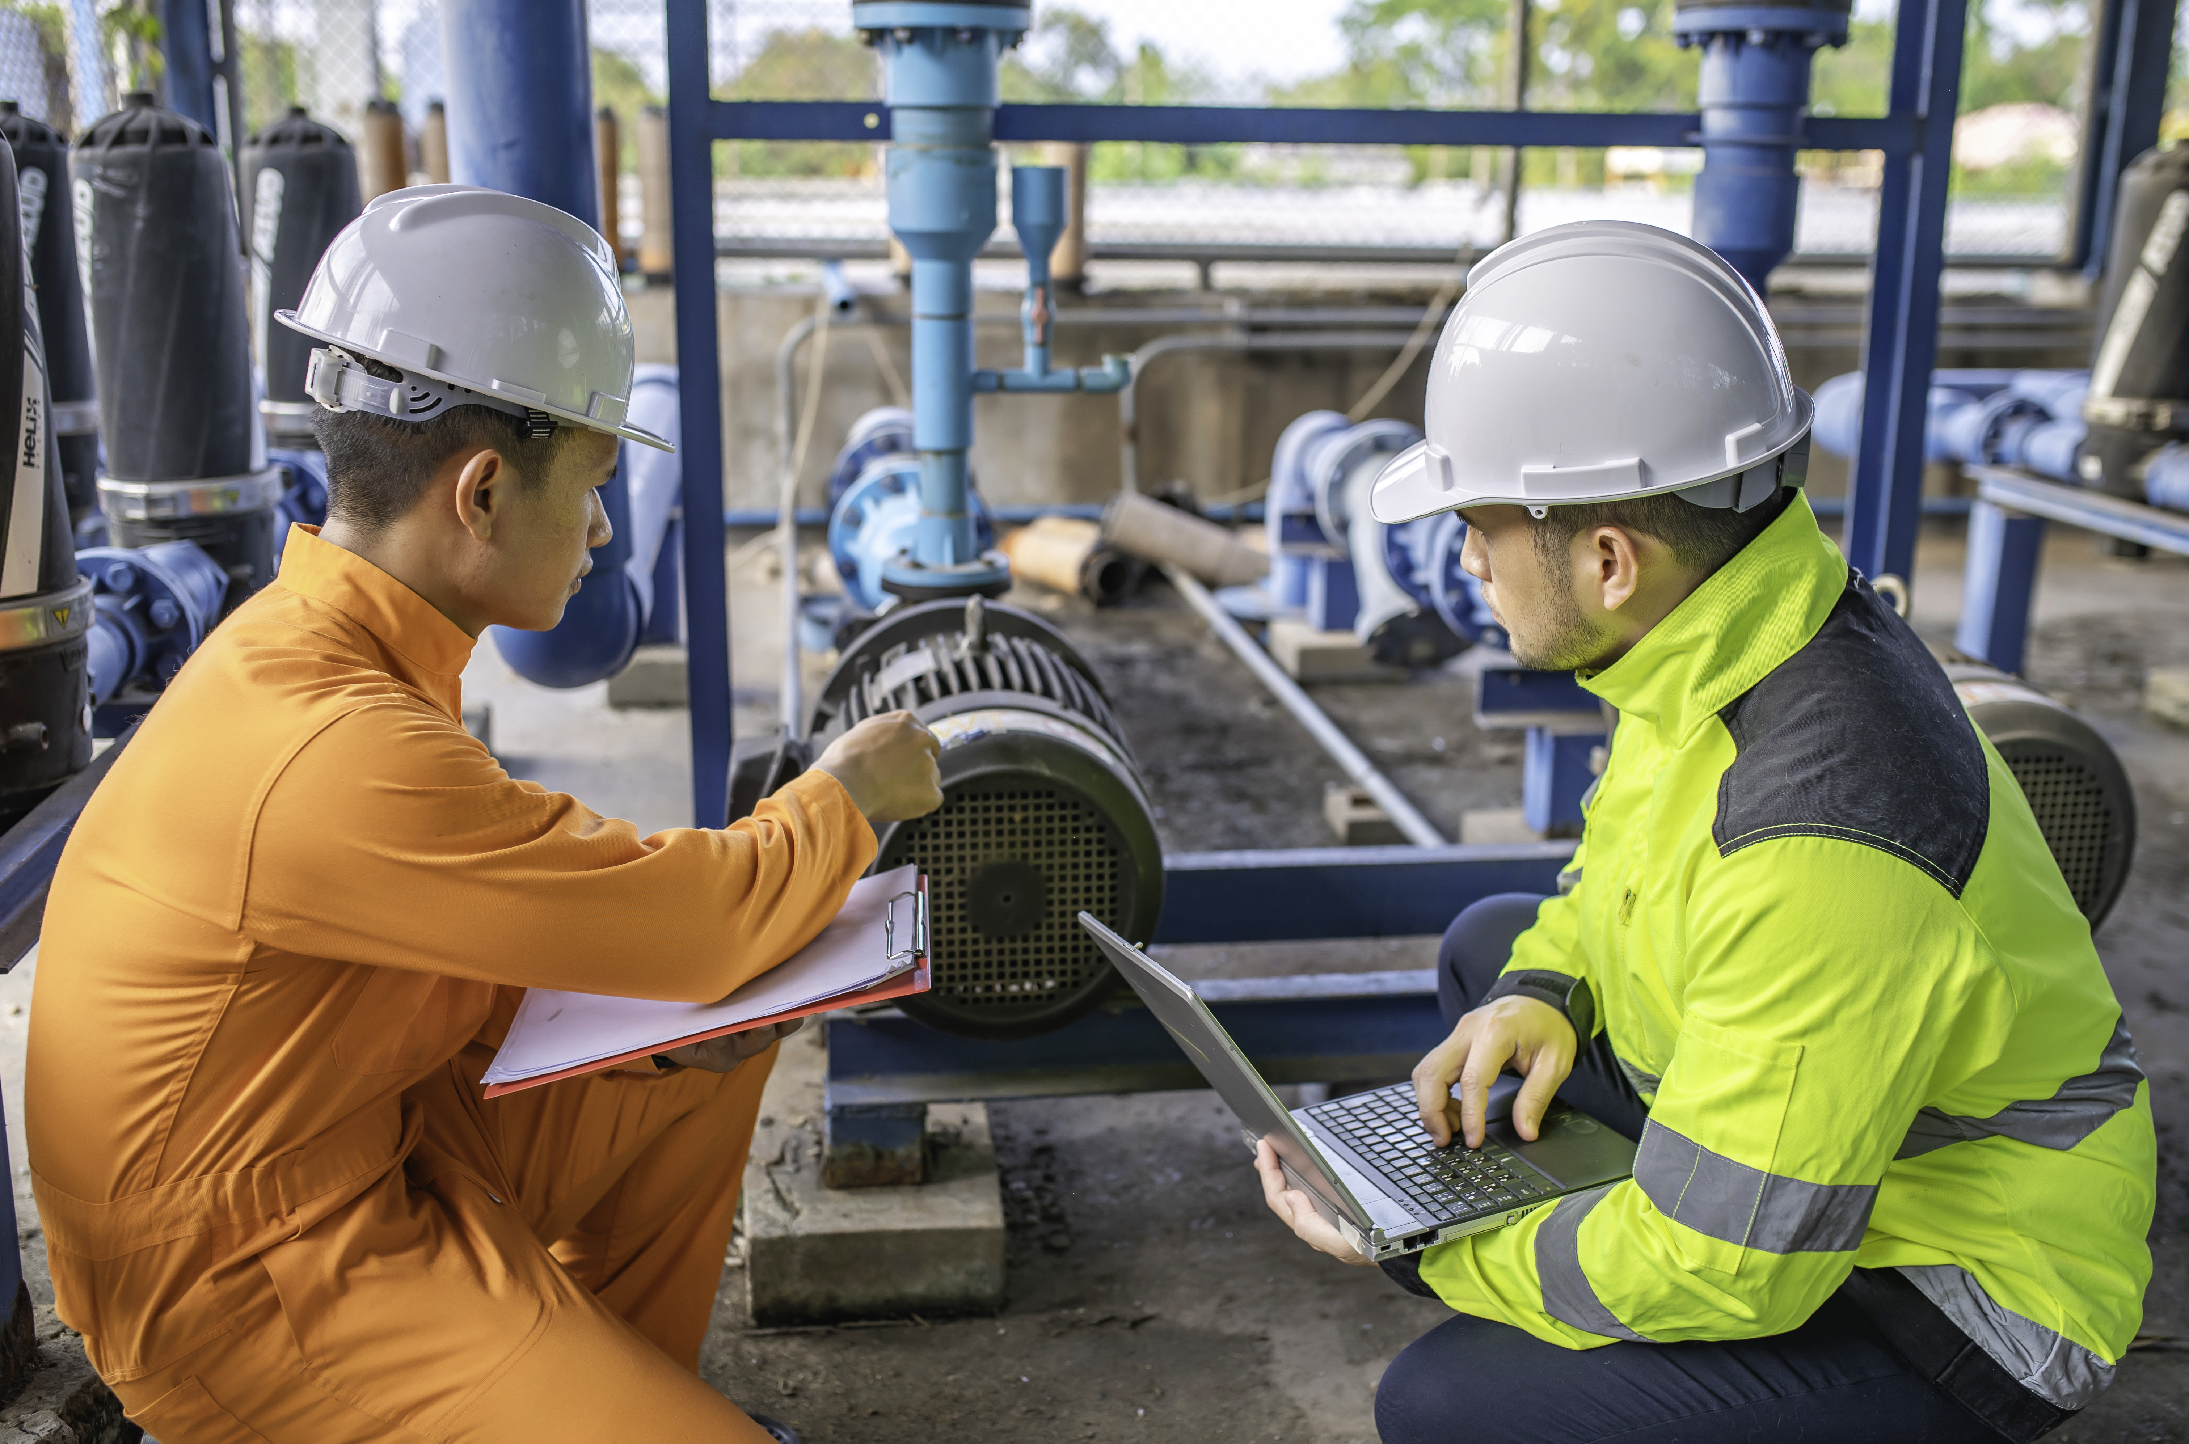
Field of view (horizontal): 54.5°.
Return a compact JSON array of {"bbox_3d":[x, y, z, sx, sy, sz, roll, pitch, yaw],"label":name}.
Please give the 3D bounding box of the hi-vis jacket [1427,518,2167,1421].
[{"bbox_3d":[0.481,0.156,1.409,0.450,0.600,0.520,-2,12,26],"label":"hi-vis jacket"}]

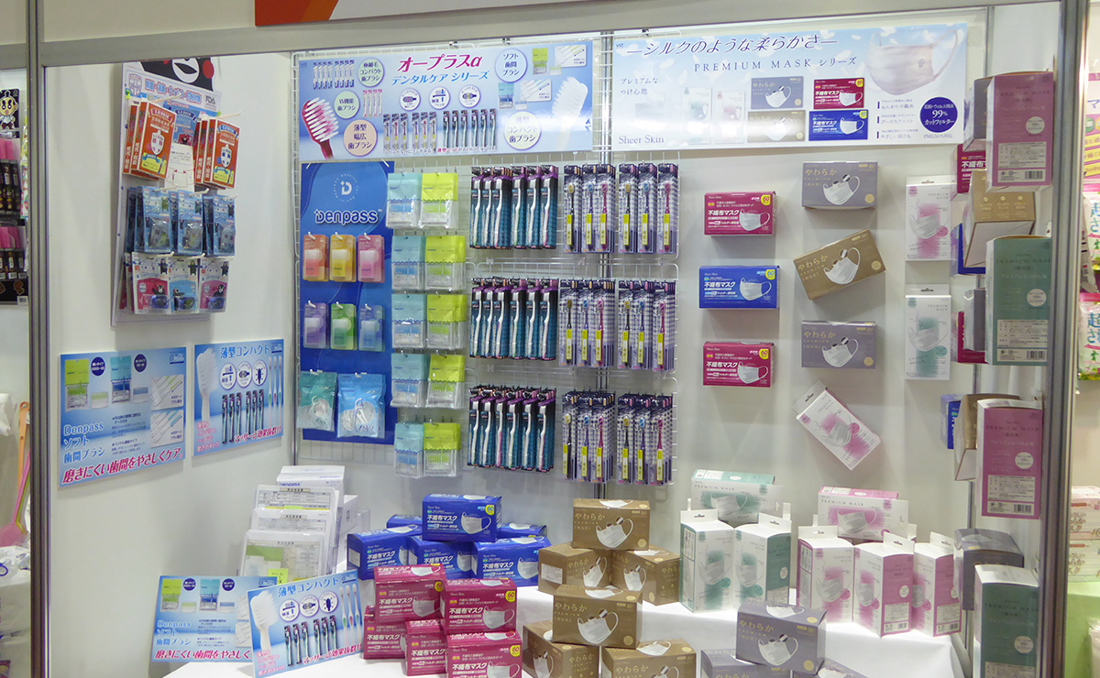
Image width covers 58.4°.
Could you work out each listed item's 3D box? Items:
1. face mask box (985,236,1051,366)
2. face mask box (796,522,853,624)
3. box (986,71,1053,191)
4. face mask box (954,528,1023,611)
[{"bbox_3d":[0.796,-0.062,1.679,0.085,0.208,0.107,2,3,18],"label":"face mask box"},{"bbox_3d":[0.675,0.579,2.417,0.102,0.209,0.088,1,3,-10],"label":"face mask box"},{"bbox_3d":[0.810,-0.353,1.703,0.088,0.187,0.105,2,3,18],"label":"box"},{"bbox_3d":[0.833,0.443,1.877,0.098,0.110,0.179,1,2,17],"label":"face mask box"}]

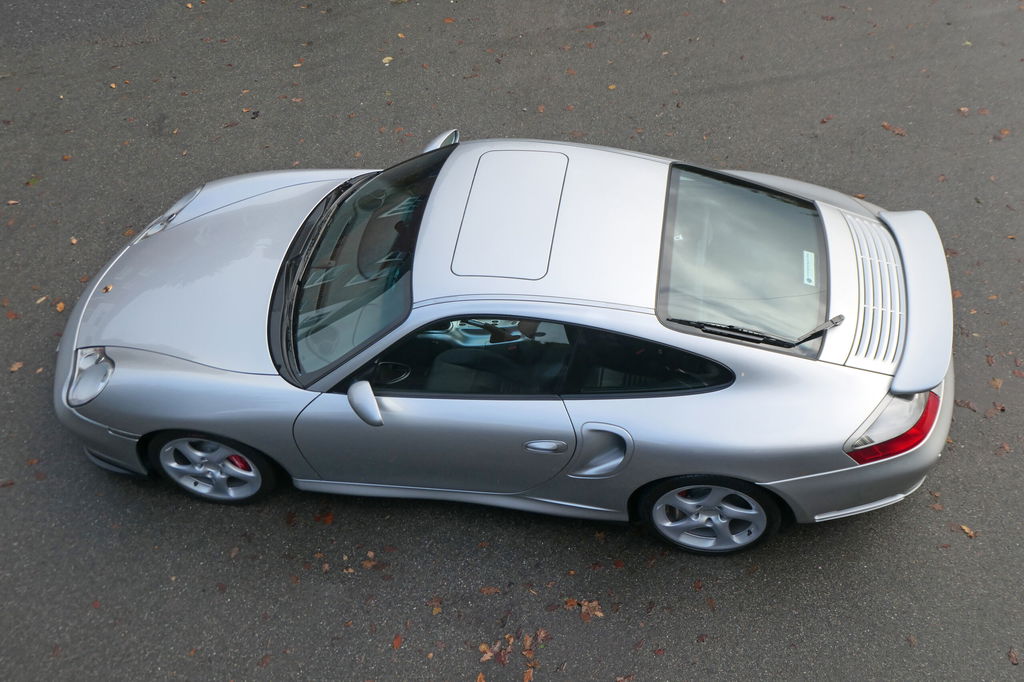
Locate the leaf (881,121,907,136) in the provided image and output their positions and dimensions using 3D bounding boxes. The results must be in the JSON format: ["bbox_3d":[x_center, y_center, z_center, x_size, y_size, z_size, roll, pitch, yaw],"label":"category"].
[{"bbox_3d":[2.386,-1.322,6.912,0.085,0.030,0.175,-37,54,-23],"label":"leaf"}]

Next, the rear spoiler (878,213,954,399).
[{"bbox_3d":[1.771,-0.215,4.858,0.280,0.130,1.130,3,48,11],"label":"rear spoiler"}]

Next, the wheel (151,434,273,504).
[{"bbox_3d":[-1.424,0.535,5.356,0.635,0.635,0.230,1,48,9],"label":"wheel"}]

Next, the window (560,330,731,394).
[{"bbox_3d":[0.548,0.057,4.559,0.711,0.318,0.080,-6,14,5],"label":"window"}]

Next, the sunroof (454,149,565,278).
[{"bbox_3d":[-0.007,-0.579,4.877,0.420,0.050,0.810,3,49,10],"label":"sunroof"}]

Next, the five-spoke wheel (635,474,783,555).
[{"bbox_3d":[0.881,0.672,4.919,0.635,0.635,0.280,3,49,10],"label":"five-spoke wheel"}]

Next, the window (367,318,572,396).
[{"bbox_3d":[-0.205,0.070,4.653,0.886,0.352,0.080,0,13,10],"label":"window"}]

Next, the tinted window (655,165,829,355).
[{"bbox_3d":[1.027,-0.382,4.857,0.750,0.090,1.090,15,49,-3],"label":"tinted window"}]

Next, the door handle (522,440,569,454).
[{"bbox_3d":[0.136,0.457,4.713,0.200,0.050,0.040,3,42,11],"label":"door handle"}]

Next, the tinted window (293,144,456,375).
[{"bbox_3d":[-0.620,-0.473,5.165,0.700,0.190,1.400,-17,41,29],"label":"tinted window"}]

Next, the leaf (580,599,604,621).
[{"bbox_3d":[0.358,1.197,4.928,0.110,0.025,0.105,3,49,10],"label":"leaf"}]

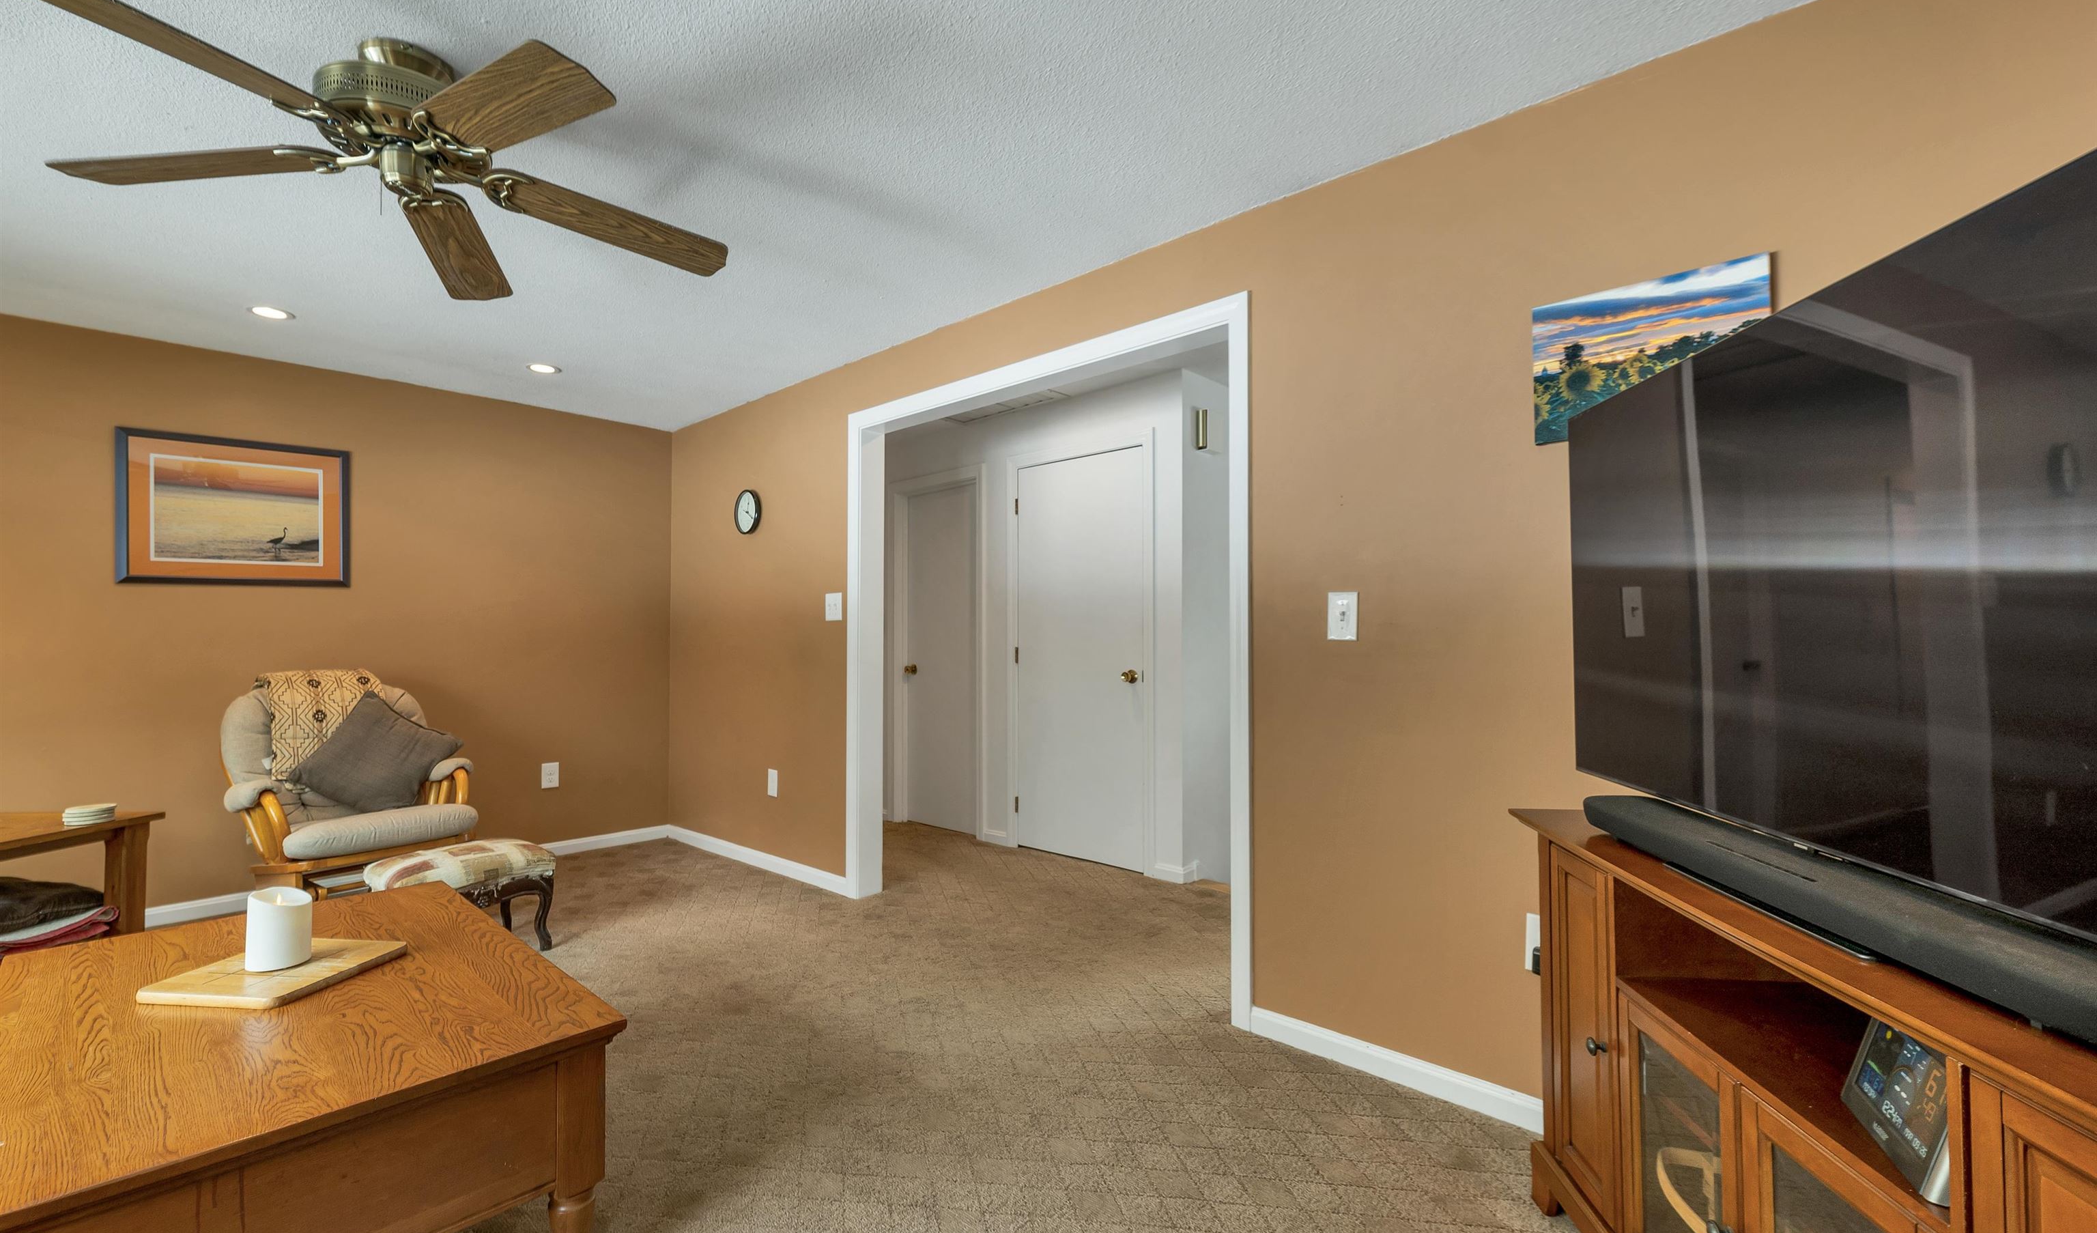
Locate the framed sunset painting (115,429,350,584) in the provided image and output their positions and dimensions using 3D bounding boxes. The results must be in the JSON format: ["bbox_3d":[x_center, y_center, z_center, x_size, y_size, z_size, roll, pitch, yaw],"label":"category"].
[{"bbox_3d":[-3.425,-0.436,3.464,0.027,0.613,0.701,-2,-1,44],"label":"framed sunset painting"}]

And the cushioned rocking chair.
[{"bbox_3d":[-2.730,0.729,3.246,0.760,1.000,0.680,-2,-2,37],"label":"cushioned rocking chair"}]

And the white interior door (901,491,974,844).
[{"bbox_3d":[-0.616,0.256,4.931,0.720,2.030,0.040,-2,-2,41],"label":"white interior door"}]

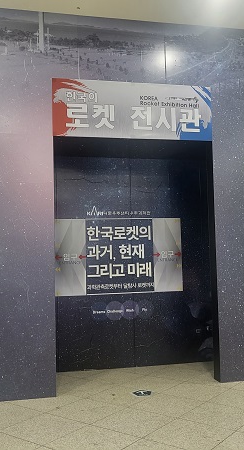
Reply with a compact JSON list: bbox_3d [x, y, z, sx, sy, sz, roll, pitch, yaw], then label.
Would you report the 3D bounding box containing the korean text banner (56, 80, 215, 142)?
[{"bbox_3d":[0.165,-1.410,5.554,2.009,0.706,0.050,-1,-4,-12],"label":"korean text banner"}]

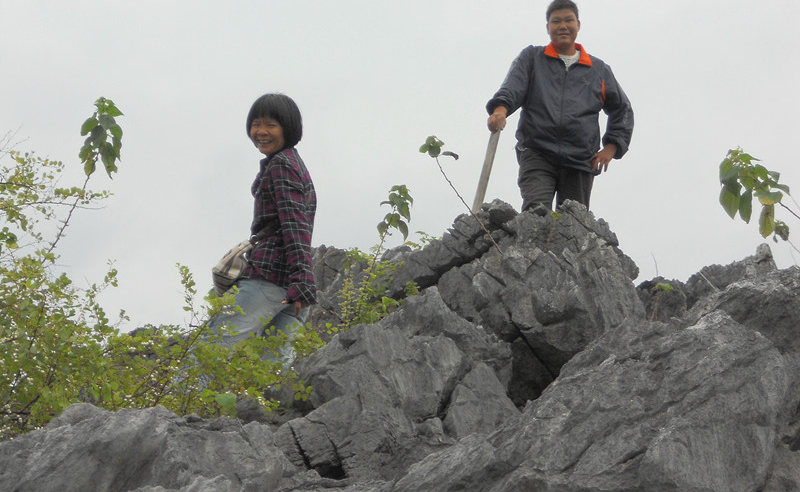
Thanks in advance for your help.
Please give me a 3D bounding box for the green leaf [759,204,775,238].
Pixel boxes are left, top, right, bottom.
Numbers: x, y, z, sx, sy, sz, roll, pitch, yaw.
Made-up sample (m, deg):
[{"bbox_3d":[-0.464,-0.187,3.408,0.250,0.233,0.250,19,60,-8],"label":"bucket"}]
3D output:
[{"bbox_3d":[1.103,-0.074,6.400,0.048,0.102,0.030,0,-11,0],"label":"green leaf"}]

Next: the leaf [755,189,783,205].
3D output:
[{"bbox_3d":[1.109,-0.149,6.400,0.084,0.048,0.045,0,-11,0],"label":"leaf"}]

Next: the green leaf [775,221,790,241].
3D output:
[{"bbox_3d":[1.151,-0.047,6.400,0.048,0.060,0.035,0,-11,0],"label":"green leaf"}]

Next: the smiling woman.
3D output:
[{"bbox_3d":[-0.556,0.123,7.500,0.550,1.360,0.470,2,-11,-12],"label":"smiling woman"}]

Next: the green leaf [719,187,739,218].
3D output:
[{"bbox_3d":[0.989,-0.131,6.400,0.060,0.096,0.035,0,-11,0],"label":"green leaf"}]

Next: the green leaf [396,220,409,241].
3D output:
[{"bbox_3d":[0.010,-0.060,8.200,0.046,0.077,0.030,0,-11,0],"label":"green leaf"}]

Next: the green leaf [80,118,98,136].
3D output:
[{"bbox_3d":[-1.008,-0.385,6.900,0.058,0.058,0.035,0,-11,0],"label":"green leaf"}]

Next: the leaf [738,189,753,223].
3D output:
[{"bbox_3d":[1.040,-0.122,6.400,0.042,0.102,0.030,0,-11,0],"label":"leaf"}]

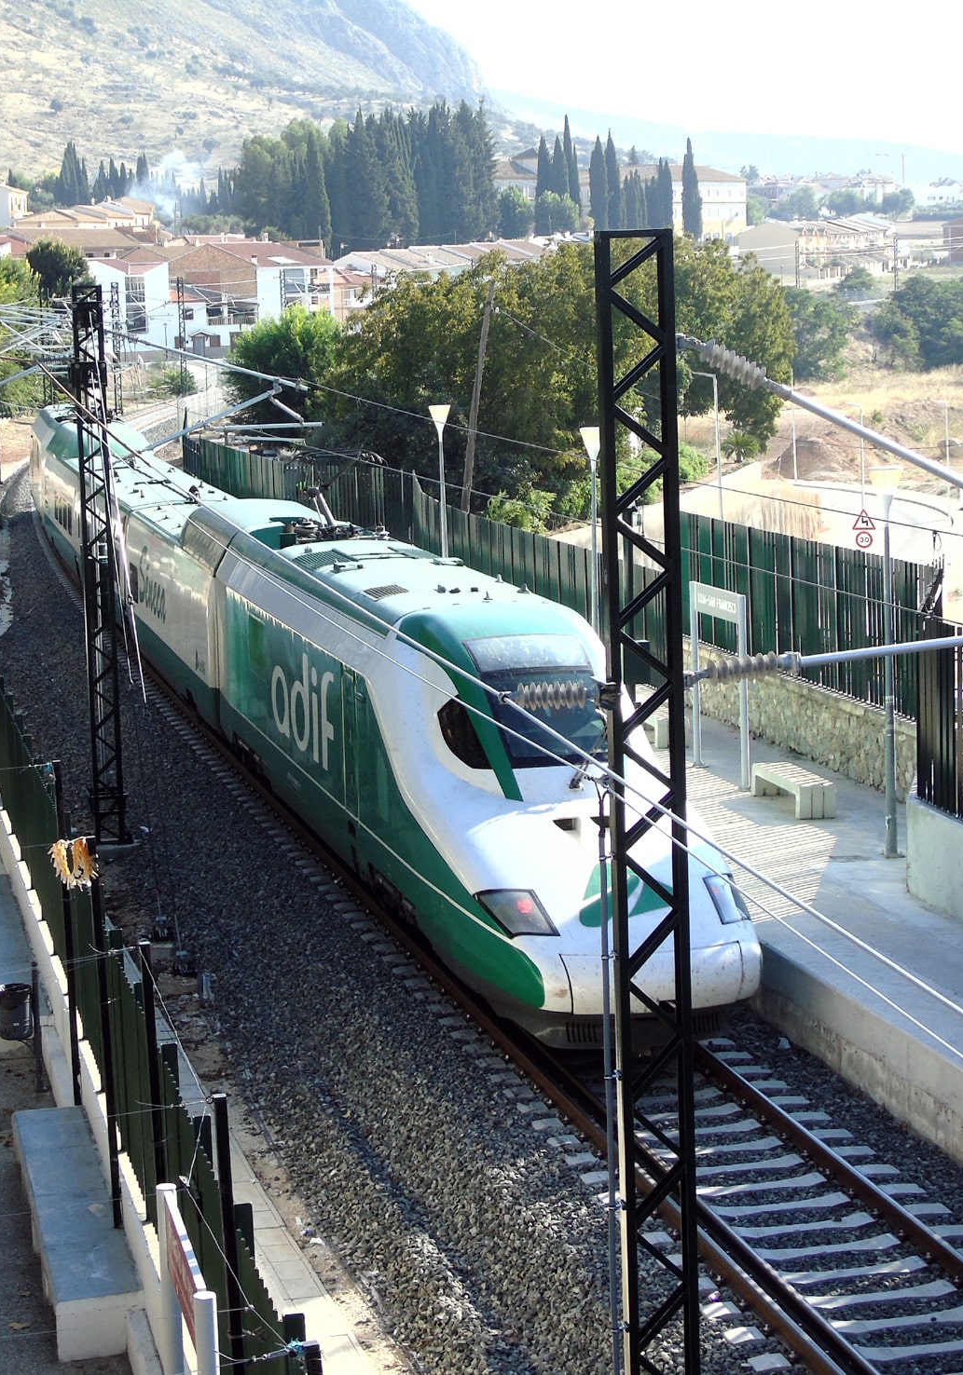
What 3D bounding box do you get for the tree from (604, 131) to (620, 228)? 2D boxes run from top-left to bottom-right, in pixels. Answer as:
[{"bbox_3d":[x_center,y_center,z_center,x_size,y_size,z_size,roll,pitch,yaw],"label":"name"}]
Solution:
[{"bbox_3d":[20.169,-77.521,440.000,2.500,16.100,2.500,-2,8,0],"label":"tree"}]

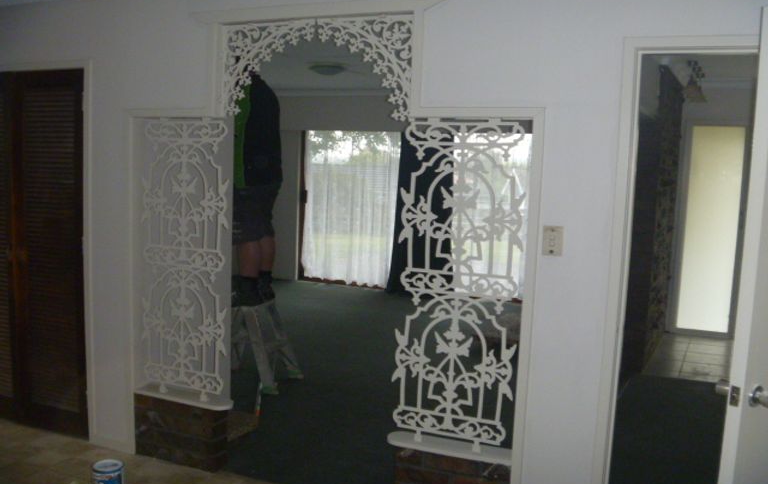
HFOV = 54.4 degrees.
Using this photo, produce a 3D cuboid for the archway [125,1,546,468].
[{"bbox_3d":[-0.323,-0.070,3.460,2.020,1.880,0.150,5,8,23],"label":"archway"}]

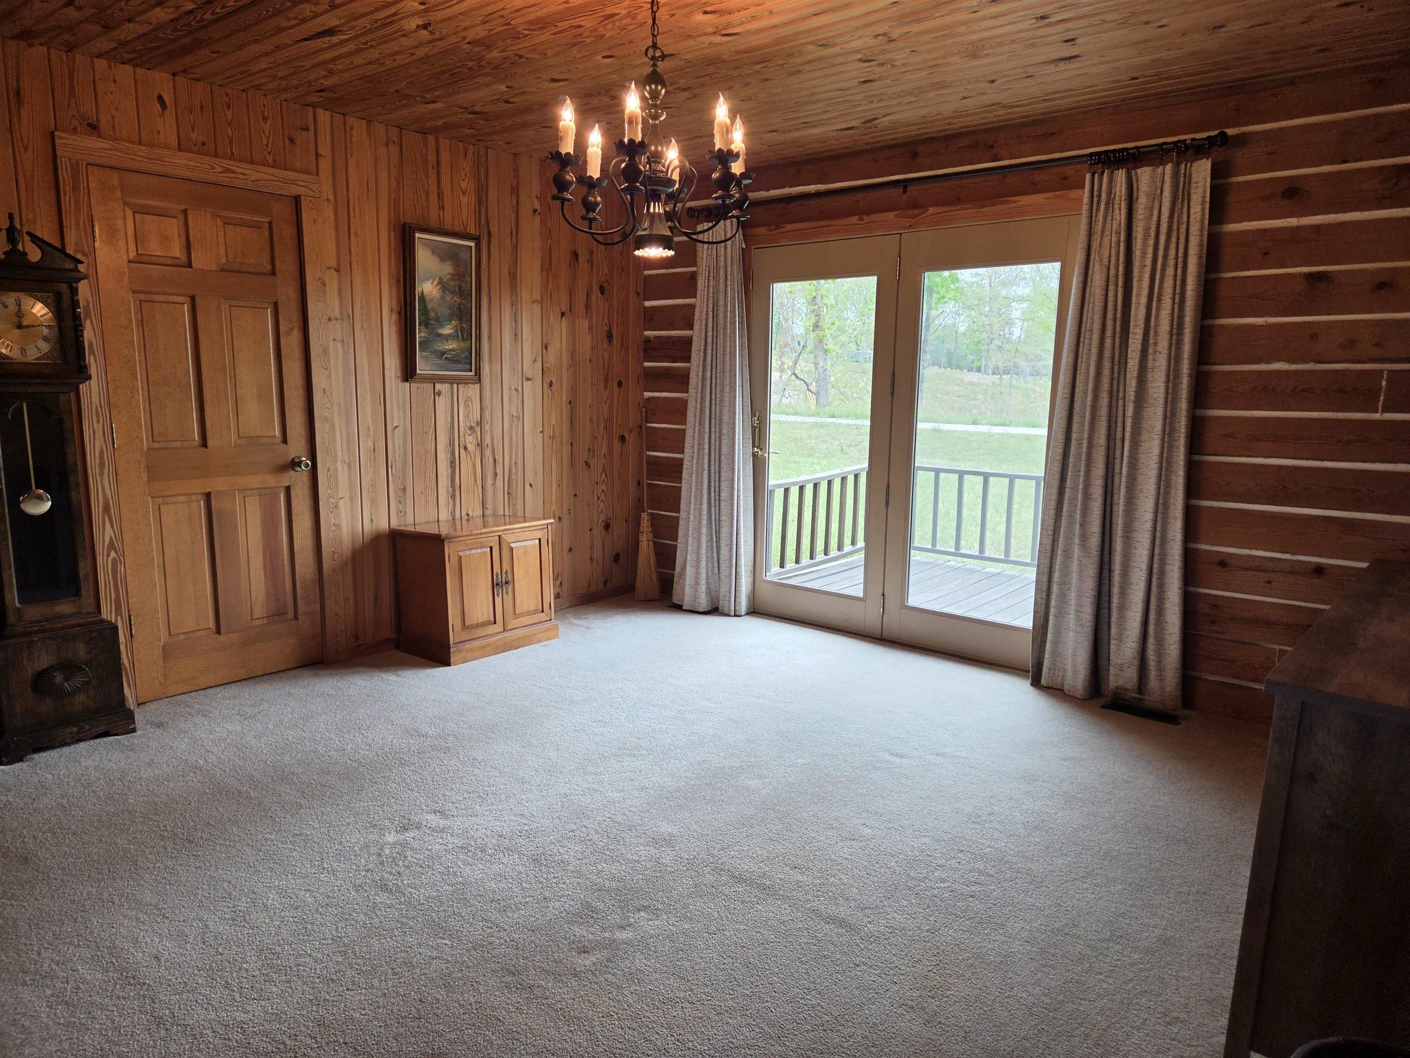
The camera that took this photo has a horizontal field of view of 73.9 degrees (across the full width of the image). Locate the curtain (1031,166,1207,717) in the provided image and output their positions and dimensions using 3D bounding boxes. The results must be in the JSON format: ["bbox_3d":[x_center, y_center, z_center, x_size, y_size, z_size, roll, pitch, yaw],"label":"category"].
[{"bbox_3d":[1.679,-0.340,3.745,0.570,2.100,0.180,8,12,39],"label":"curtain"}]

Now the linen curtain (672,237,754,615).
[{"bbox_3d":[0.041,-0.582,5.135,0.470,2.100,0.180,8,12,39],"label":"linen curtain"}]

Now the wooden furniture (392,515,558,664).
[{"bbox_3d":[-1.108,0.272,4.575,0.410,0.592,0.650,8,12,39],"label":"wooden furniture"}]

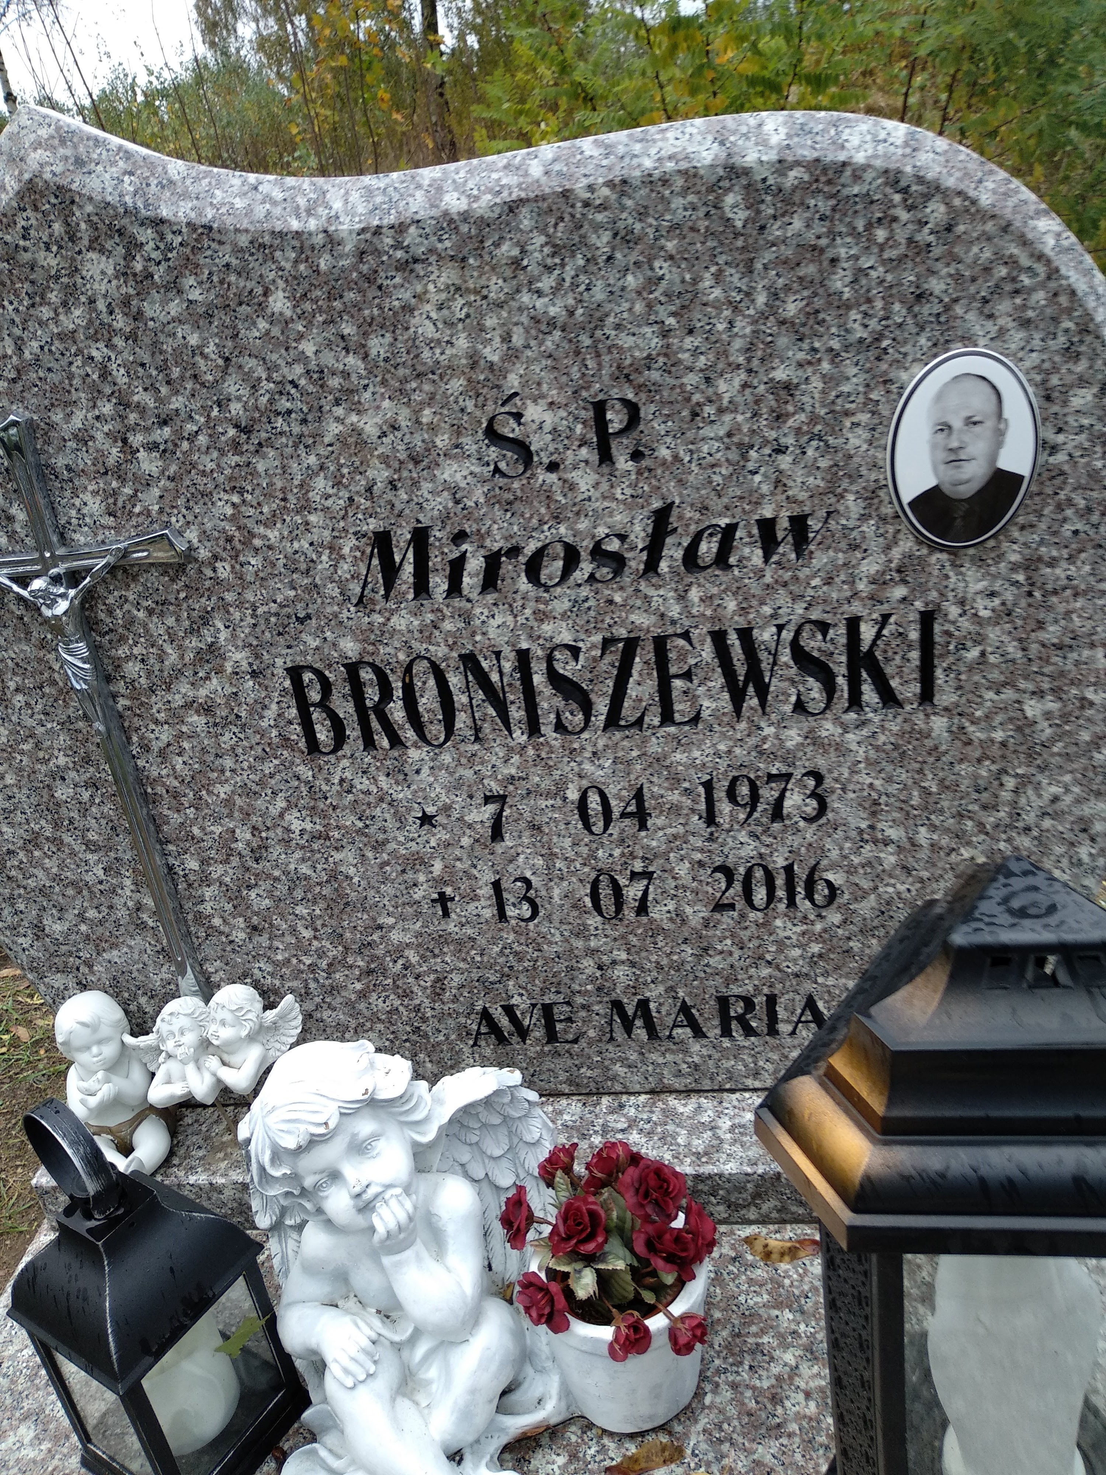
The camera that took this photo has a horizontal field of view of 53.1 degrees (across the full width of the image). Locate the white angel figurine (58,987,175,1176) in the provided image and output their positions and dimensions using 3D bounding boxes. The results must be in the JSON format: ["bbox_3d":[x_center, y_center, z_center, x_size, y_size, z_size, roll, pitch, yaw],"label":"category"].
[{"bbox_3d":[-0.351,0.270,0.882,0.085,0.156,0.081,-16,25,-16],"label":"white angel figurine"}]

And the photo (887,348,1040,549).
[{"bbox_3d":[0.255,-0.176,0.687,0.091,0.122,0.007,-5,20,10],"label":"photo"}]

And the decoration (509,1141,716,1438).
[{"bbox_3d":[0.039,0.341,0.701,0.137,0.173,0.134,-5,25,10],"label":"decoration"}]

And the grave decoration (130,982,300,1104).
[{"bbox_3d":[-0.257,0.234,0.844,0.137,0.094,0.046,-11,13,-5],"label":"grave decoration"}]

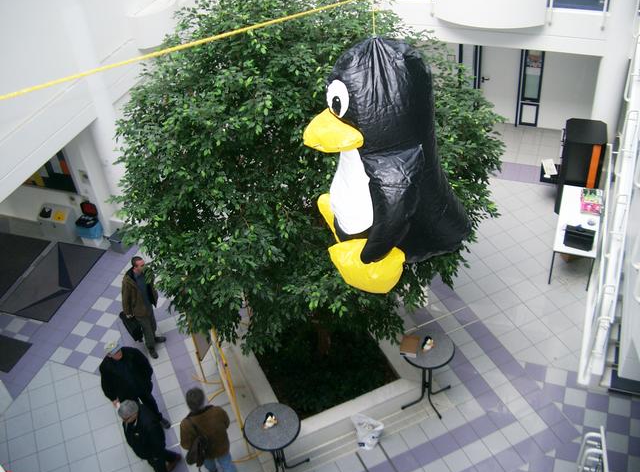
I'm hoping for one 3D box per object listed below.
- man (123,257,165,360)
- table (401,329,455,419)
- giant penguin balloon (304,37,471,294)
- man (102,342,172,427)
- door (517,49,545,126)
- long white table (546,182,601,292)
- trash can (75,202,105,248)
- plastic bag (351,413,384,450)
[{"bbox_3d":[-2.692,1.059,10.560,0.470,1.760,0.560,14,44,24],"label":"man"},{"bbox_3d":[1.488,1.895,9.454,0.700,1.060,0.700,-4,39,4],"label":"table"},{"bbox_3d":[0.358,-0.399,3.762,0.970,1.442,1.009,-15,40,-9],"label":"giant penguin balloon"},{"bbox_3d":[-2.562,2.034,9.362,0.600,1.740,0.500,-27,43,-23],"label":"man"},{"bbox_3d":[4.493,-3.172,14.441,0.380,2.000,0.080,10,42,20],"label":"door"},{"bbox_3d":[4.335,0.004,11.583,0.640,0.730,1.830,10,42,20],"label":"long white table"},{"bbox_3d":[-4.464,-0.243,13.145,0.470,0.860,0.420,10,42,20],"label":"trash can"},{"bbox_3d":[0.629,2.623,9.210,0.400,0.400,0.330,-19,40,-14],"label":"plastic bag"}]

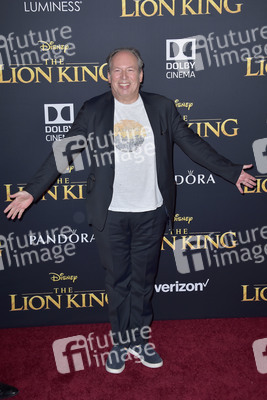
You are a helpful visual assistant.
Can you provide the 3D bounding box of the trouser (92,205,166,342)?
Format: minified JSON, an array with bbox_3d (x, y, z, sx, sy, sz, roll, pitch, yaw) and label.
[{"bbox_3d":[-0.020,0.428,3.514,0.420,0.900,0.300,-2,11,0],"label":"trouser"}]

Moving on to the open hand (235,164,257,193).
[{"bbox_3d":[0.613,-0.112,3.347,0.125,0.165,0.100,-2,11,0],"label":"open hand"}]

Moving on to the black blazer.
[{"bbox_3d":[0.000,-0.219,3.384,1.200,0.770,0.380,-2,11,0],"label":"black blazer"}]

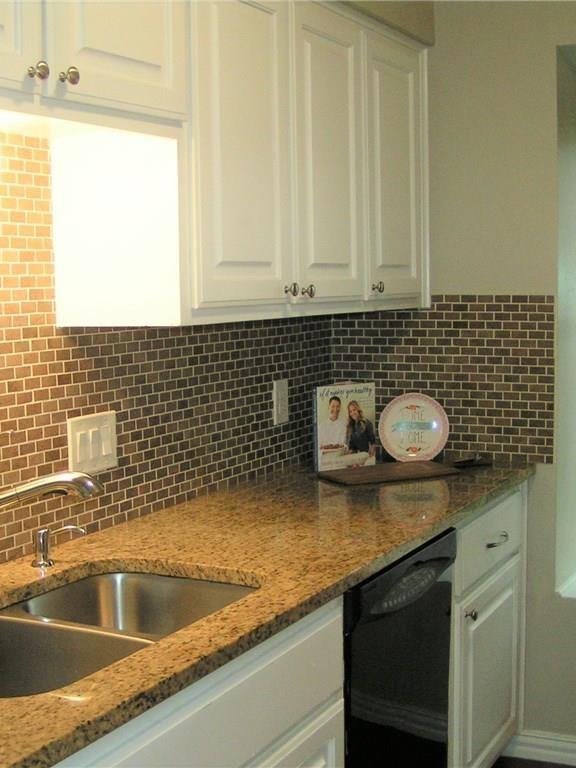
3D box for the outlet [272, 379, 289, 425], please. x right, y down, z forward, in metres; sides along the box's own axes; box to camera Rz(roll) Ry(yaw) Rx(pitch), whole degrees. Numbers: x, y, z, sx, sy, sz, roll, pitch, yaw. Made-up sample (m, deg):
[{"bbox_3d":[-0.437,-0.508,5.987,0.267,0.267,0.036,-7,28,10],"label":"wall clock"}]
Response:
[{"bbox_3d":[-0.020,0.050,3.156,0.010,0.121,0.079,2,6,27],"label":"outlet"}]

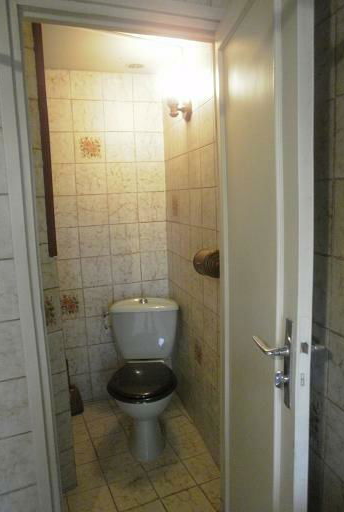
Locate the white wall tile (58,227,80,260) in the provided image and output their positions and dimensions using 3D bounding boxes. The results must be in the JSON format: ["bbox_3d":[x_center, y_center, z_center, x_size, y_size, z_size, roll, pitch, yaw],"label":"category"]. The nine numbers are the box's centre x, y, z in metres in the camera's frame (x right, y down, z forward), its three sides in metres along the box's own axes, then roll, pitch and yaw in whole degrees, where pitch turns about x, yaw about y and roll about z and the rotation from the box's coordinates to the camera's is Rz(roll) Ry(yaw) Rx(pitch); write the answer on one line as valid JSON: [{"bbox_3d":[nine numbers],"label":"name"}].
[{"bbox_3d":[-0.685,-0.076,2.470,0.184,0.200,0.010,-5,8,-19],"label":"white wall tile"}]

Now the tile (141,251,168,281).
[{"bbox_3d":[-0.120,0.070,2.663,0.190,0.200,0.010,-4,8,-15],"label":"tile"}]

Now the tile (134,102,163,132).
[{"bbox_3d":[-0.157,-0.910,2.532,0.190,0.200,0.010,-4,8,-15],"label":"tile"}]

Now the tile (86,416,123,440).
[{"bbox_3d":[-0.416,1.062,2.365,0.197,0.010,0.197,-5,9,-23],"label":"tile"}]

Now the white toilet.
[{"bbox_3d":[-0.151,0.681,2.149,0.420,0.750,0.630,-2,8,-2],"label":"white toilet"}]

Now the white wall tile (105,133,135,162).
[{"bbox_3d":[-0.333,-0.702,2.483,0.197,0.199,0.010,-4,9,-15],"label":"white wall tile"}]

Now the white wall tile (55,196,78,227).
[{"bbox_3d":[-0.683,-0.284,2.484,0.158,0.203,0.010,-4,8,-17],"label":"white wall tile"}]

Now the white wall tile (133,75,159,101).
[{"bbox_3d":[-0.157,-1.092,2.484,0.197,0.180,0.010,-4,9,-15],"label":"white wall tile"}]

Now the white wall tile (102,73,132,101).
[{"bbox_3d":[-0.348,-1.079,2.458,0.198,0.180,0.010,-5,8,-19],"label":"white wall tile"}]

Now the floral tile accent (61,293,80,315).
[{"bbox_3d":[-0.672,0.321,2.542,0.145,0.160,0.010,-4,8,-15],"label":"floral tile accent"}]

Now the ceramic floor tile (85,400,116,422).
[{"bbox_3d":[-0.492,1.043,2.563,0.199,0.010,0.197,-5,9,-22],"label":"ceramic floor tile"}]

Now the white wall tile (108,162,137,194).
[{"bbox_3d":[-0.328,-0.513,2.534,0.198,0.200,0.010,-4,8,-15],"label":"white wall tile"}]

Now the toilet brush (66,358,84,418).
[{"bbox_3d":[-0.647,0.843,2.510,0.120,0.370,0.120,-4,8,-15],"label":"toilet brush"}]

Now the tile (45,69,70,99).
[{"bbox_3d":[-0.710,-1.064,2.375,0.158,0.160,0.010,-4,8,-17],"label":"tile"}]

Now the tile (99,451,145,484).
[{"bbox_3d":[-0.257,1.090,1.988,0.198,0.010,0.198,-5,8,-22],"label":"tile"}]

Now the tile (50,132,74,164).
[{"bbox_3d":[-0.699,-0.672,2.389,0.184,0.200,0.010,-5,8,-19],"label":"tile"}]

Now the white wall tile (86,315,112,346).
[{"bbox_3d":[-0.482,0.501,2.614,0.198,0.200,0.010,-5,8,-19],"label":"white wall tile"}]

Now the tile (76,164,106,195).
[{"bbox_3d":[-0.518,-0.496,2.484,0.198,0.200,0.010,-4,8,-15],"label":"tile"}]

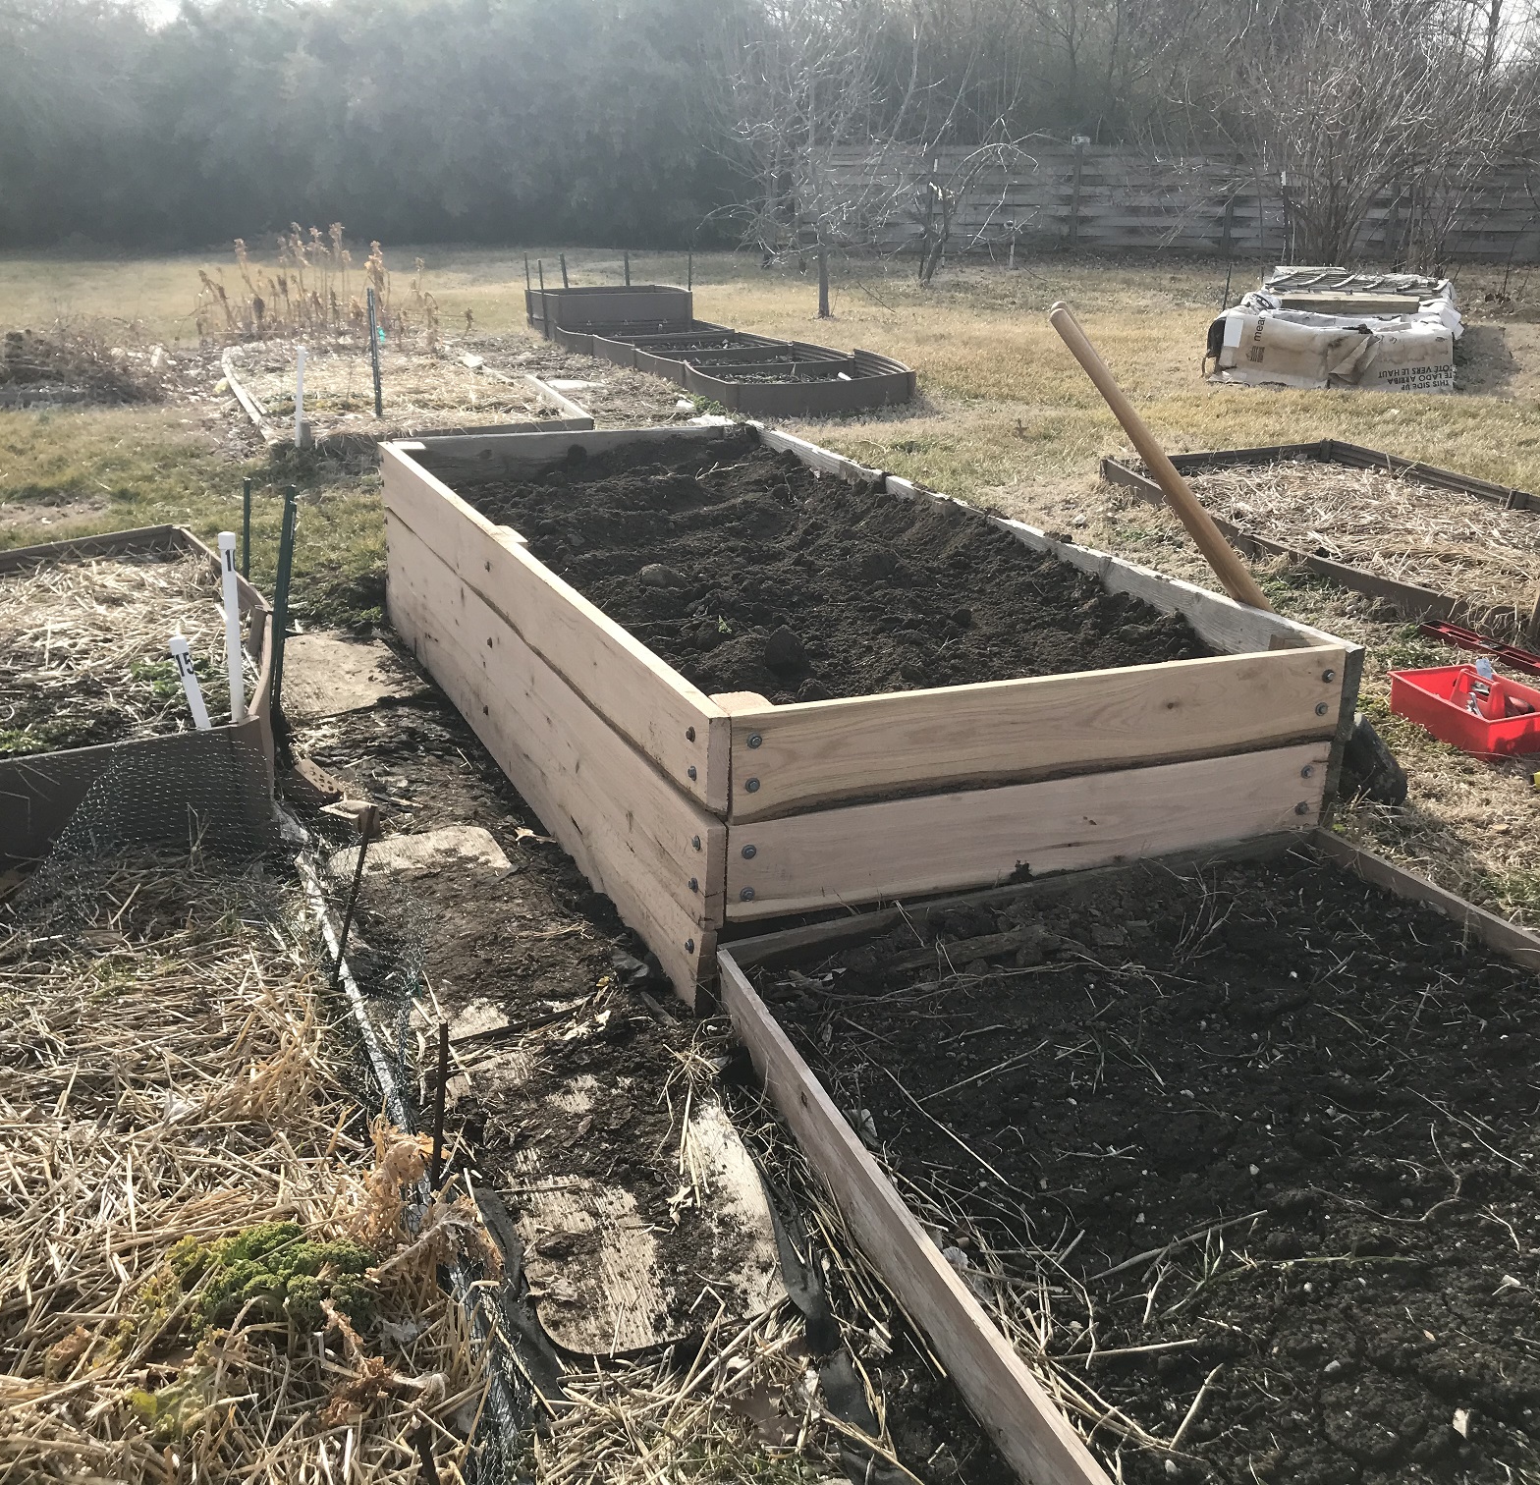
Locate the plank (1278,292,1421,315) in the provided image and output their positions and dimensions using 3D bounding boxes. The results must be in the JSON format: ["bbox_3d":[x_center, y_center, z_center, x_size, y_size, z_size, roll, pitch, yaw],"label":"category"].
[{"bbox_3d":[3.706,-2.815,10.300,0.960,0.080,0.120,1,19,0],"label":"plank"}]

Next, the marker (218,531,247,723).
[{"bbox_3d":[-1.184,-0.221,3.532,0.036,0.490,0.036,18,24,36],"label":"marker"}]

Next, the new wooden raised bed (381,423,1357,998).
[{"bbox_3d":[-0.071,-0.333,4.300,1.363,0.550,3.070,-7,21,-22],"label":"new wooden raised bed"}]

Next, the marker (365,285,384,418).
[{"bbox_3d":[-2.118,-2.076,8.595,0.036,0.710,0.036,0,19,-3],"label":"marker"}]

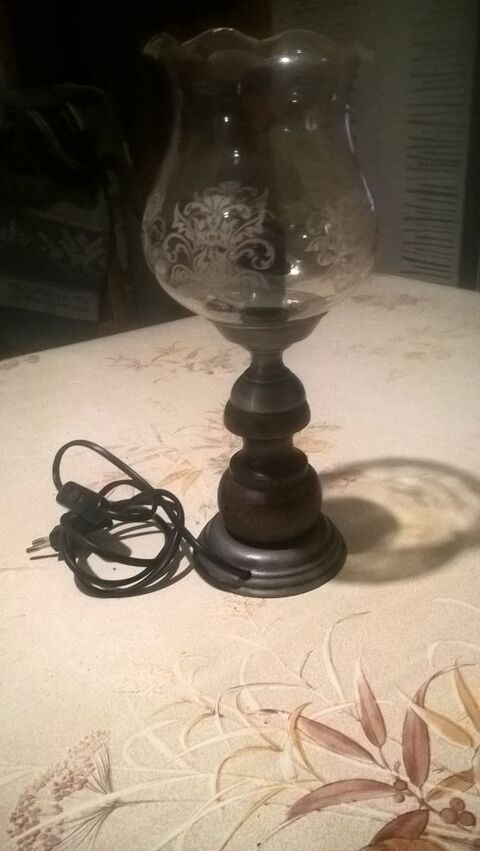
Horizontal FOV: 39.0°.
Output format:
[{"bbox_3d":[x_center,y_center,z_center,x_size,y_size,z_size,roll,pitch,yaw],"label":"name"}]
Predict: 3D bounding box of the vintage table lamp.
[{"bbox_3d":[0.016,-0.060,0.454,0.147,0.339,0.147,-2,22,0],"label":"vintage table lamp"}]

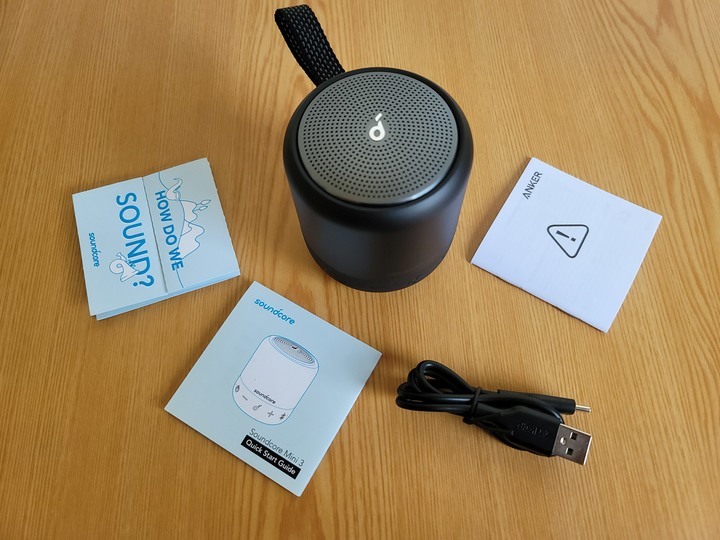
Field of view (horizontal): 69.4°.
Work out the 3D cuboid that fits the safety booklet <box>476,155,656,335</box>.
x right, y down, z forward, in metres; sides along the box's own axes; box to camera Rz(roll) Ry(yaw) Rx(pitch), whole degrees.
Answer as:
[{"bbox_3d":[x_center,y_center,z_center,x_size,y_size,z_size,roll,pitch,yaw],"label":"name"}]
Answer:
[{"bbox_3d":[0.104,-0.015,0.262,0.070,0.003,0.071,29,72,13],"label":"safety booklet"}]

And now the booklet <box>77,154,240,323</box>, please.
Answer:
[{"bbox_3d":[-0.107,-0.019,0.272,0.074,0.006,0.072,-18,68,-4],"label":"booklet"}]

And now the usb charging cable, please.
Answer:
[{"bbox_3d":[0.058,0.060,0.226,0.085,0.018,0.026,13,69,8],"label":"usb charging cable"}]

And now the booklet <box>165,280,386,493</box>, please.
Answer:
[{"bbox_3d":[-0.039,0.052,0.242,0.073,0.003,0.072,28,72,13],"label":"booklet"}]

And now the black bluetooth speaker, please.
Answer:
[{"bbox_3d":[0.002,-0.051,0.238,0.075,0.083,0.111,-22,69,-6],"label":"black bluetooth speaker"}]

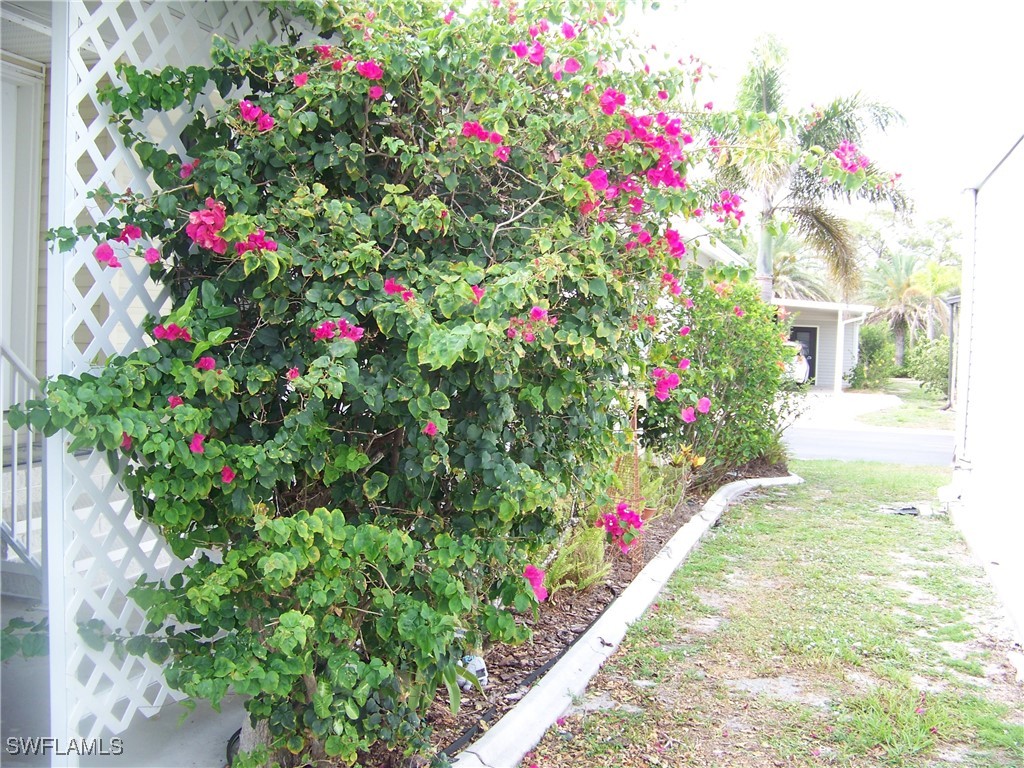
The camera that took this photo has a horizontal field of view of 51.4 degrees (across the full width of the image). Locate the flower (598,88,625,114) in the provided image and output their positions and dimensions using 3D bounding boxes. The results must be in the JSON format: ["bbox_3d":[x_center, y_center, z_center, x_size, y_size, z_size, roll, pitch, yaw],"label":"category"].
[{"bbox_3d":[0.368,-1.038,3.900,0.100,0.102,0.082,1,3,5],"label":"flower"}]

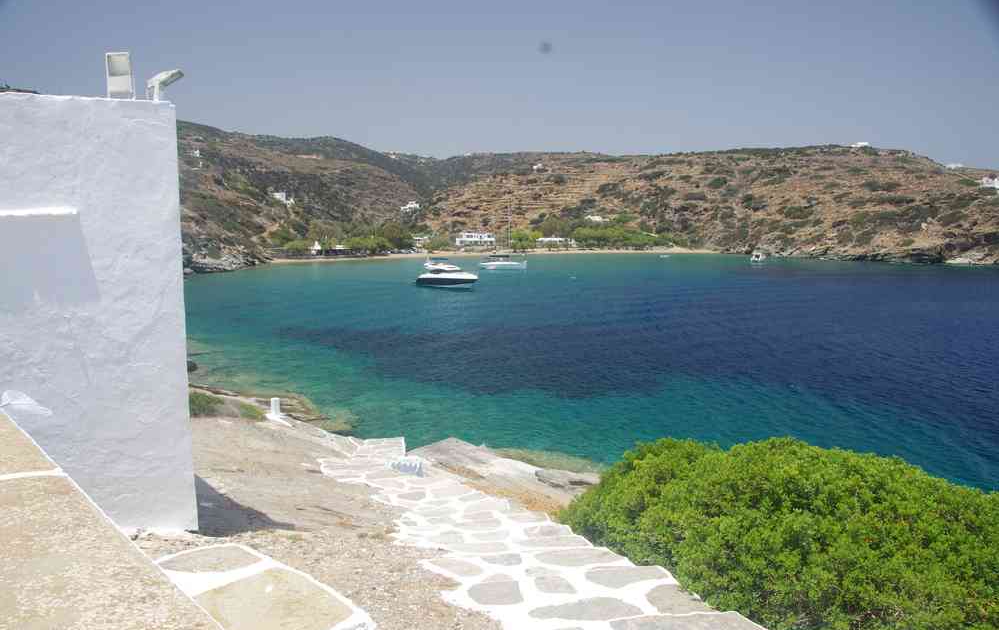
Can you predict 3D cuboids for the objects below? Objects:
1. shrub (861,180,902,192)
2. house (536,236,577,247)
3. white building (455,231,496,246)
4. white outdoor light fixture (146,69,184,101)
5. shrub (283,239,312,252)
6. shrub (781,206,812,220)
[{"bbox_3d":[168.700,-56.600,330.000,16.000,4.400,8.000,3,8,24],"label":"shrub"},{"bbox_3d":[24.042,-30.790,316.000,16.500,4.000,8.000,-1,7,-6],"label":"house"},{"bbox_3d":[-10.037,-32.248,320.000,17.000,5.900,9.000,-1,7,-9],"label":"white building"},{"bbox_3d":[-2.586,-1.777,5.800,0.250,0.250,0.200,-5,9,-36],"label":"white outdoor light fixture"},{"bbox_3d":[-70.641,-24.305,262.000,10.000,4.700,8.000,-1,7,-11],"label":"shrub"},{"bbox_3d":[118.532,-40.571,298.000,12.000,4.800,8.000,3,8,21],"label":"shrub"}]

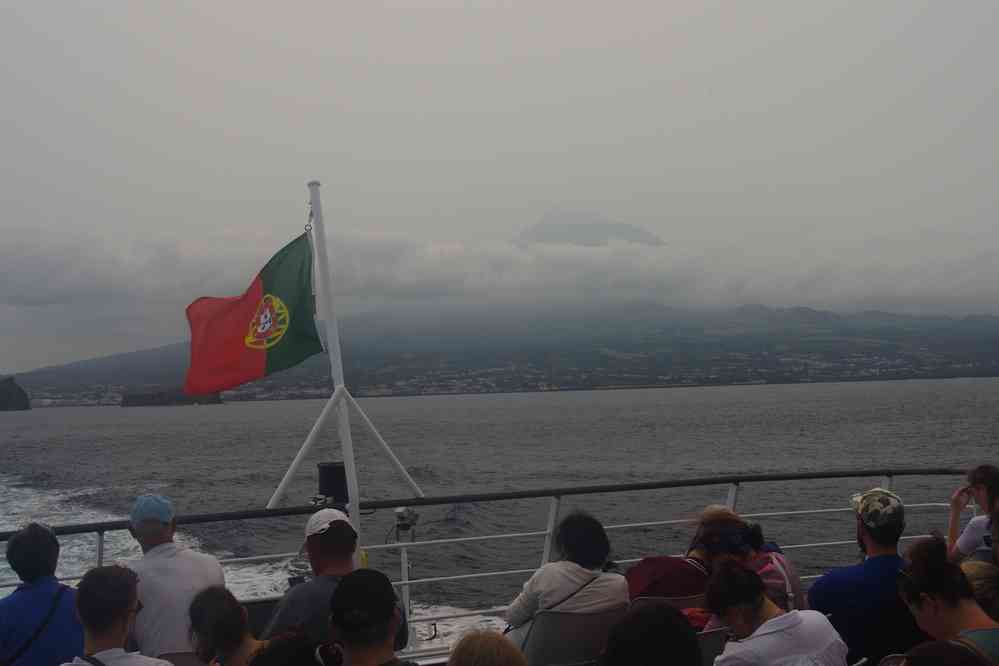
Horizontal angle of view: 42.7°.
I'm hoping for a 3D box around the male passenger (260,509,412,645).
[{"bbox_3d":[-0.700,1.330,5.200,0.570,1.290,0.800,-1,-3,-14],"label":"male passenger"}]

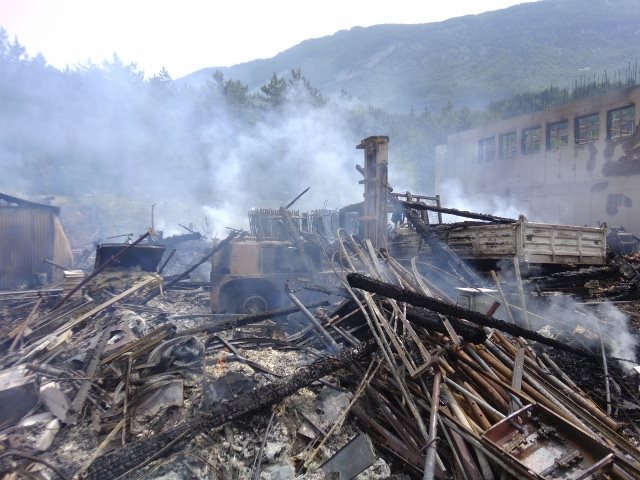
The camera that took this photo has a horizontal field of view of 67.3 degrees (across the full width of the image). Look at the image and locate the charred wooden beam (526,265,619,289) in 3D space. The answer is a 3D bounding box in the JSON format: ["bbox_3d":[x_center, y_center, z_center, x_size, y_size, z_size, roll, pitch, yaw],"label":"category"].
[{"bbox_3d":[4.661,0.672,8.800,2.410,0.190,0.210,-3,2,-25],"label":"charred wooden beam"}]

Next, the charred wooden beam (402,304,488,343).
[{"bbox_3d":[1.263,0.869,5.000,0.889,0.170,0.180,12,9,42],"label":"charred wooden beam"}]

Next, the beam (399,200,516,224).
[{"bbox_3d":[2.780,-0.579,9.950,2.395,0.140,0.150,11,6,27],"label":"beam"}]

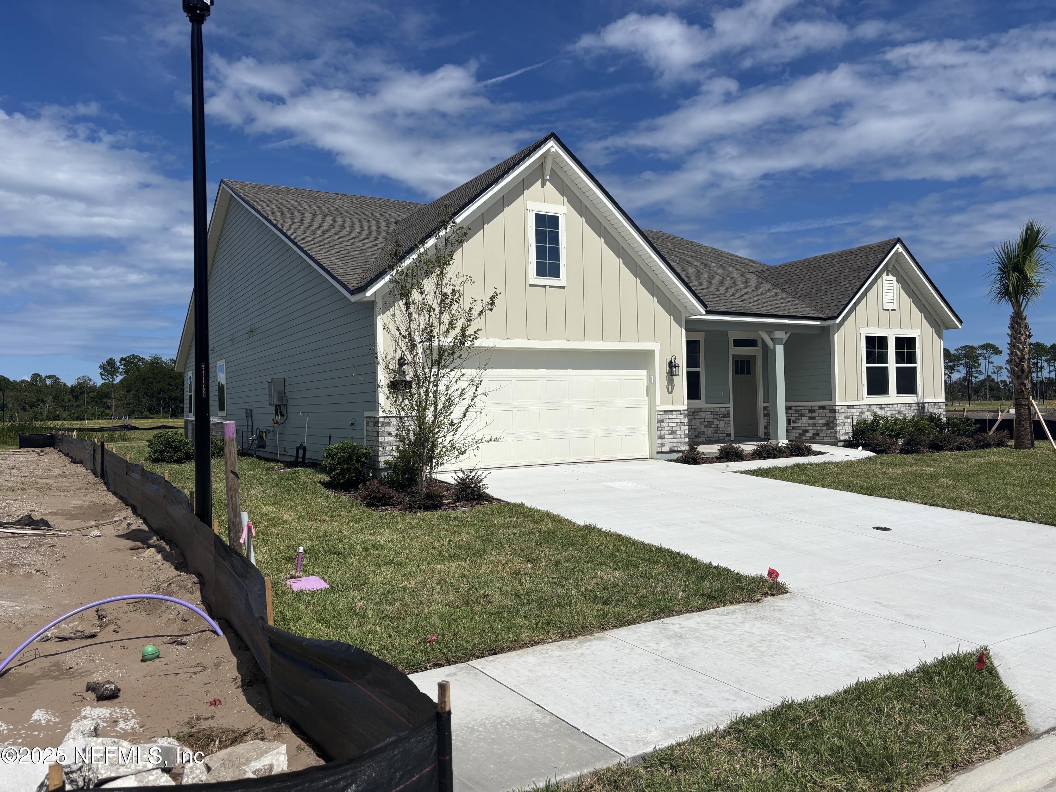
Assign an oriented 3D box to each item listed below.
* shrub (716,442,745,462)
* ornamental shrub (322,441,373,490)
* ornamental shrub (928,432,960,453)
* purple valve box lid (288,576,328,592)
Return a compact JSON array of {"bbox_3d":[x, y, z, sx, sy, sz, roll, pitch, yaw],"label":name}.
[{"bbox_3d":[3.958,1.088,15.500,0.580,0.387,0.560,-1,-1,-31],"label":"shrub"},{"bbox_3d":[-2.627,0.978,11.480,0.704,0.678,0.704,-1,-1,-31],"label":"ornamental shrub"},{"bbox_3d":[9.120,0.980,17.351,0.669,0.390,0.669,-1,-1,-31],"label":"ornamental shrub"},{"bbox_3d":[-1.820,1.566,6.556,0.280,0.040,0.435,-1,-1,-30],"label":"purple valve box lid"}]

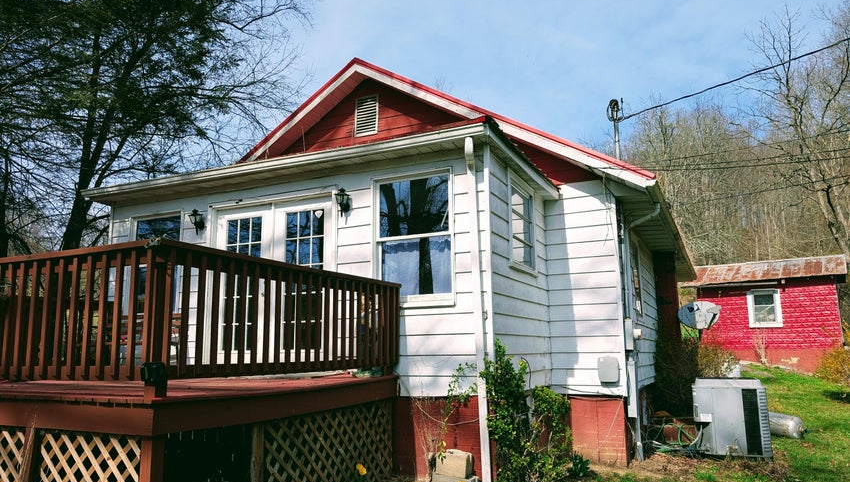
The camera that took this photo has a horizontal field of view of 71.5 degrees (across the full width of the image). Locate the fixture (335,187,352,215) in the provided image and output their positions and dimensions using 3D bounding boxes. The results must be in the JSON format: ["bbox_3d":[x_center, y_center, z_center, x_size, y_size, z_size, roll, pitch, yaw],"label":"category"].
[{"bbox_3d":[-0.935,-0.428,6.693,0.160,0.330,0.200,-5,-11,25],"label":"fixture"}]

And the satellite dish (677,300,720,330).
[{"bbox_3d":[4.897,1.344,10.438,0.740,0.520,0.480,1,-10,-9],"label":"satellite dish"}]

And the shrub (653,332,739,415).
[{"bbox_3d":[4.690,2.290,10.263,1.300,1.400,1.200,-5,-11,25],"label":"shrub"}]

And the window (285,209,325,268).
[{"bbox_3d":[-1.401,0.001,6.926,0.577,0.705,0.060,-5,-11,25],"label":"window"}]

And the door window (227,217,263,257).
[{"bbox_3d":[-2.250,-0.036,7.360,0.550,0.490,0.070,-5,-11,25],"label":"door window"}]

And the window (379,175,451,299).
[{"bbox_3d":[-0.141,-0.039,6.341,0.890,1.380,0.090,-5,-11,25],"label":"window"}]

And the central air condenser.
[{"bbox_3d":[4.142,2.350,7.993,0.820,0.940,0.800,-5,-11,25],"label":"central air condenser"}]

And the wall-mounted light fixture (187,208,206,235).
[{"bbox_3d":[-2.929,-0.232,7.602,0.160,0.330,0.200,-5,-11,25],"label":"wall-mounted light fixture"}]

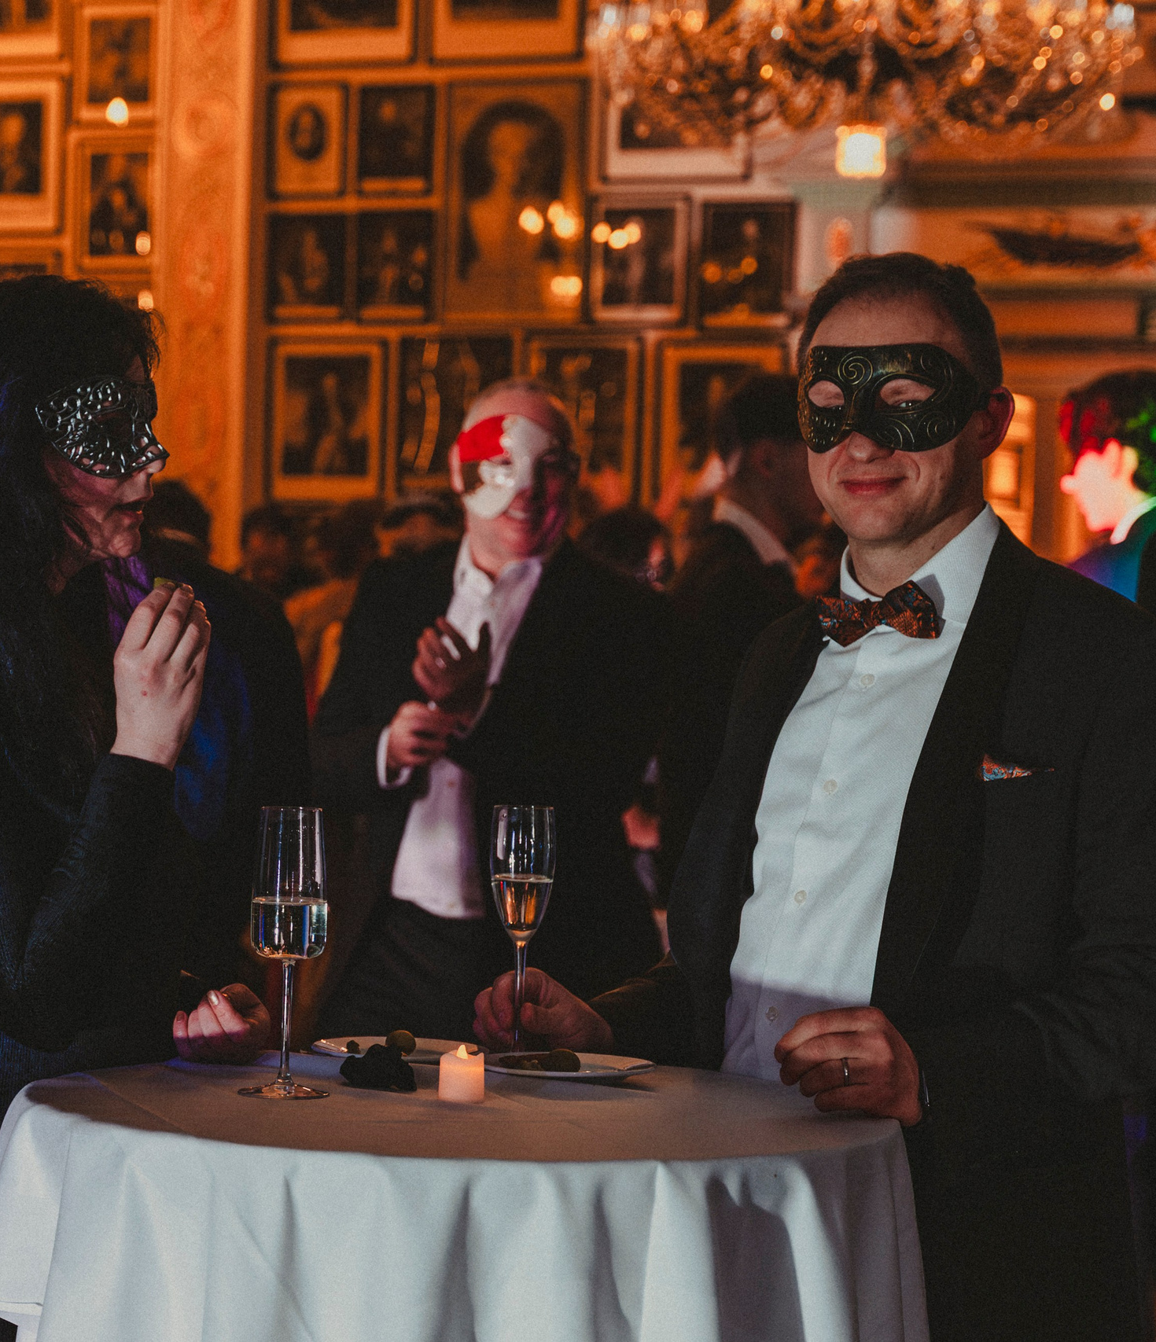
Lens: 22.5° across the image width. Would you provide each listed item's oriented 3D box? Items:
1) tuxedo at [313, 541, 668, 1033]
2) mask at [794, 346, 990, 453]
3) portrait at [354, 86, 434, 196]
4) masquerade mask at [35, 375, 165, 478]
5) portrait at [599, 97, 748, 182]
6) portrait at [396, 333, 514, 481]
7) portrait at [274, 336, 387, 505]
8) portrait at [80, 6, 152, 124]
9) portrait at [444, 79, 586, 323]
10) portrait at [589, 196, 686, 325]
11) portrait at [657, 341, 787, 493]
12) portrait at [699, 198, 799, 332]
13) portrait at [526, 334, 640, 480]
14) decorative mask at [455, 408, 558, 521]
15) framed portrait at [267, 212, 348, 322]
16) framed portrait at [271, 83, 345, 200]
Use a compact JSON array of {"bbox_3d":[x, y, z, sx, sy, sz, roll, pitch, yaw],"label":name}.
[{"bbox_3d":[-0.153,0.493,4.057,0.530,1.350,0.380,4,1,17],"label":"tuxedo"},{"bbox_3d":[0.244,-0.224,2.407,0.168,0.093,0.072,3,3,30],"label":"mask"},{"bbox_3d":[-0.712,-2.061,11.298,0.322,0.440,0.035,2,2,19],"label":"portrait"},{"bbox_3d":[-0.389,-0.207,2.450,0.088,0.090,0.160,5,0,21],"label":"masquerade mask"},{"bbox_3d":[0.365,-2.208,11.101,0.604,0.702,0.040,2,1,18],"label":"portrait"},{"bbox_3d":[-0.475,-0.990,11.219,0.485,0.627,0.035,2,2,19],"label":"portrait"},{"bbox_3d":[-0.911,-0.910,10.584,0.402,0.582,0.040,2,1,17],"label":"portrait"},{"bbox_3d":[-1.883,-2.469,11.841,0.363,0.489,0.040,2,1,18],"label":"portrait"},{"bbox_3d":[-0.246,-1.825,11.302,0.600,0.956,0.040,2,1,18],"label":"portrait"},{"bbox_3d":[0.232,-1.574,11.144,0.391,0.497,0.040,2,1,18],"label":"portrait"},{"bbox_3d":[0.543,-0.944,11.041,0.520,0.617,0.040,2,1,18],"label":"portrait"},{"bbox_3d":[0.630,-1.517,10.836,0.383,0.486,0.035,2,2,19],"label":"portrait"},{"bbox_3d":[0.021,-0.964,11.048,0.468,0.645,0.035,2,2,19],"label":"portrait"},{"bbox_3d":[-0.091,-0.277,3.930,0.148,0.142,0.085,2,1,7],"label":"decorative mask"},{"bbox_3d":[-1.077,-1.605,11.575,0.354,0.444,0.040,2,1,18],"label":"framed portrait"},{"bbox_3d":[-1.074,-2.105,11.574,0.340,0.469,0.040,2,1,18],"label":"framed portrait"}]

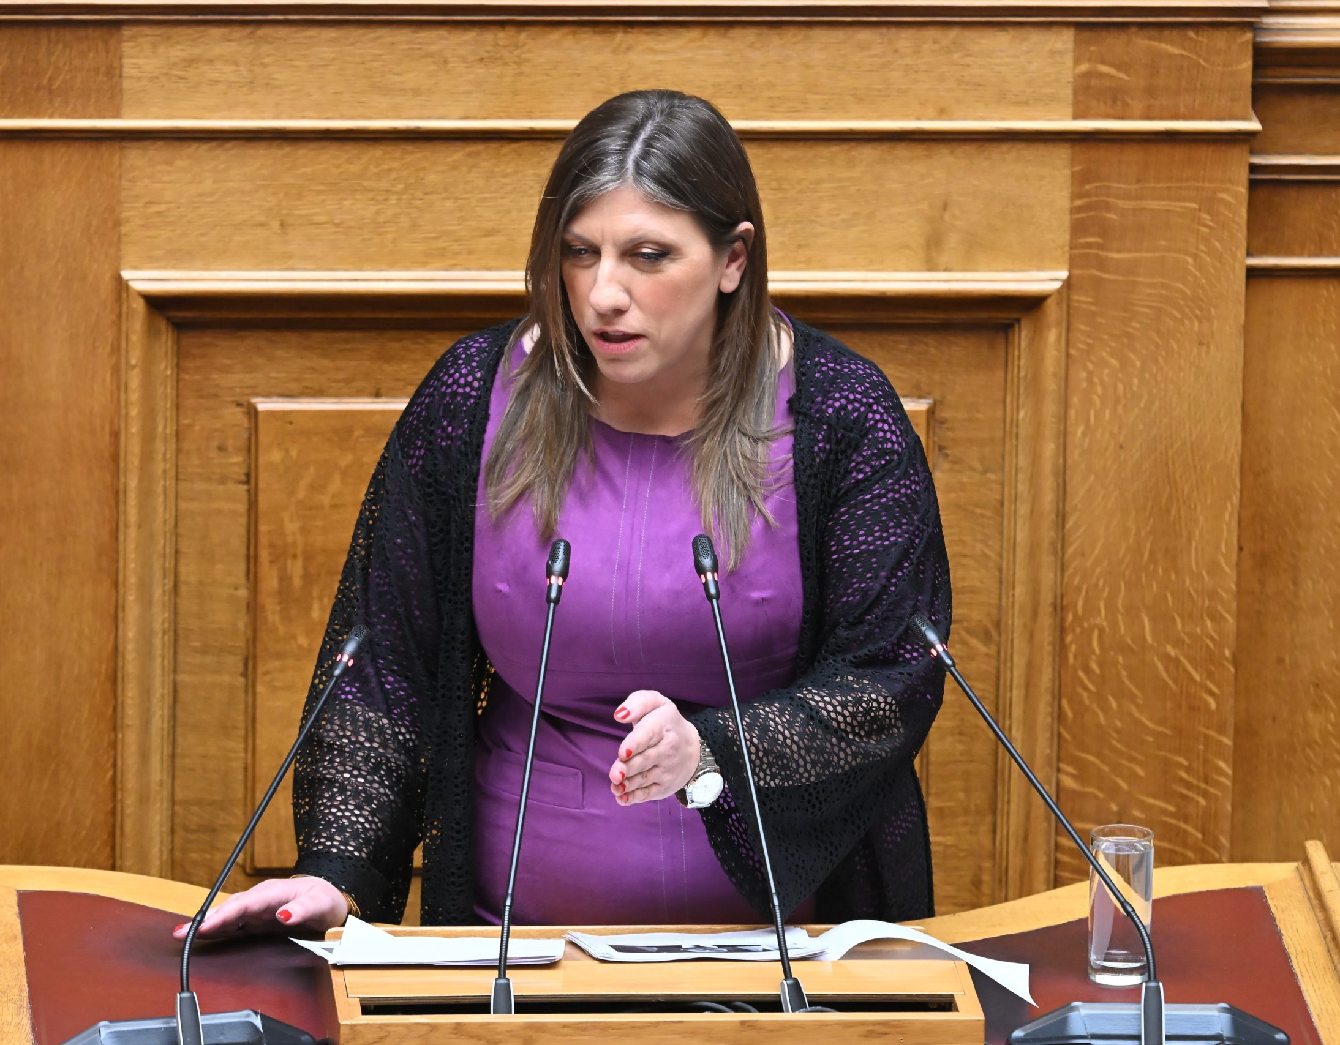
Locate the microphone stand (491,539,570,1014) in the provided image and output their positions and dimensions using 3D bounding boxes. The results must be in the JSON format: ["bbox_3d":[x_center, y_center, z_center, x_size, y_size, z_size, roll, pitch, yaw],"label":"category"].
[{"bbox_3d":[-0.116,0.212,13.800,0.063,0.385,0.075,2,15,3],"label":"microphone stand"}]

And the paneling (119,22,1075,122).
[{"bbox_3d":[-0.066,-0.405,14.776,0.854,0.091,0.030,0,15,-4],"label":"paneling"}]

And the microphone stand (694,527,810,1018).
[{"bbox_3d":[0.067,0.210,13.800,0.093,0.385,0.075,0,15,-3],"label":"microphone stand"}]

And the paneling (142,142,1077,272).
[{"bbox_3d":[-0.067,-0.286,14.807,0.854,0.124,0.030,0,15,-4],"label":"paneling"}]

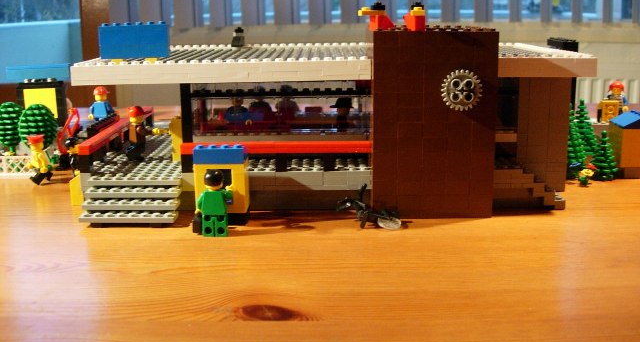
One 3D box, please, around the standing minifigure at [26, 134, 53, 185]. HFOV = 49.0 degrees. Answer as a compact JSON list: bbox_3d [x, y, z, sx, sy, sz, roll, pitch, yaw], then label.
[{"bbox_3d":[-0.227,-0.010,0.570,0.020,0.041,0.021,-13,18,-42],"label":"standing minifigure"}]

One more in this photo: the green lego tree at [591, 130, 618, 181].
[{"bbox_3d":[0.226,-0.013,0.557,0.024,0.040,0.024,-1,13,1],"label":"green lego tree"}]

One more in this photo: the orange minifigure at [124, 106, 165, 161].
[{"bbox_3d":[-0.135,-0.028,0.533,0.025,0.041,0.020,-8,15,-29],"label":"orange minifigure"}]

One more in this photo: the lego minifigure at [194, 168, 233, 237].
[{"bbox_3d":[-0.066,0.019,0.435,0.025,0.041,0.015,0,13,3],"label":"lego minifigure"}]

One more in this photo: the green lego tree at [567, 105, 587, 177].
[{"bbox_3d":[0.199,-0.025,0.561,0.030,0.061,0.030,-1,13,1],"label":"green lego tree"}]

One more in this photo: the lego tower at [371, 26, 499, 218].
[{"bbox_3d":[0.074,-0.037,0.491,0.080,0.120,0.080,-1,13,1],"label":"lego tower"}]

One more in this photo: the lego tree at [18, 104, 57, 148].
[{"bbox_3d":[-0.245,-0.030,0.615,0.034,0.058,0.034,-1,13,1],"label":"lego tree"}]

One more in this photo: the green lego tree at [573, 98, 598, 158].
[{"bbox_3d":[0.216,-0.029,0.581,0.030,0.061,0.030,-1,13,1],"label":"green lego tree"}]

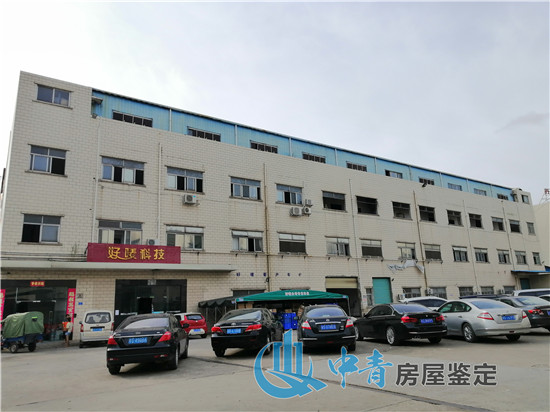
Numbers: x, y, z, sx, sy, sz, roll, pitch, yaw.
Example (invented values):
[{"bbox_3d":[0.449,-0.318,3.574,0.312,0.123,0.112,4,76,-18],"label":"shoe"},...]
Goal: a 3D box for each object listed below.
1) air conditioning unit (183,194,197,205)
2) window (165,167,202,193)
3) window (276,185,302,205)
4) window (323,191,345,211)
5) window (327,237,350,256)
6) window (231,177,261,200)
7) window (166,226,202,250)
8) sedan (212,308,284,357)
[{"bbox_3d":[-5.794,-0.434,28.187,0.840,0.580,0.320,7,-16,-33],"label":"air conditioning unit"},{"bbox_3d":[-6.730,-1.942,31.067,2.782,1.633,0.200,7,-17,-34],"label":"window"},{"bbox_3d":[1.238,-0.897,34.452,2.592,1.427,0.180,7,-16,-34],"label":"window"},{"bbox_3d":[5.236,-0.367,36.179,2.570,1.544,0.150,7,-16,-33],"label":"window"},{"bbox_3d":[5.820,3.794,38.258,2.782,1.640,0.200,7,-17,-34],"label":"window"},{"bbox_3d":[-2.241,-1.273,32.051,2.620,1.499,0.180,7,-16,-34],"label":"window"},{"bbox_3d":[-5.990,2.195,27.693,2.589,1.532,0.150,7,-16,-33],"label":"window"},{"bbox_3d":[-0.850,4.496,15.039,1.820,1.490,4.825,-4,-13,9],"label":"sedan"}]

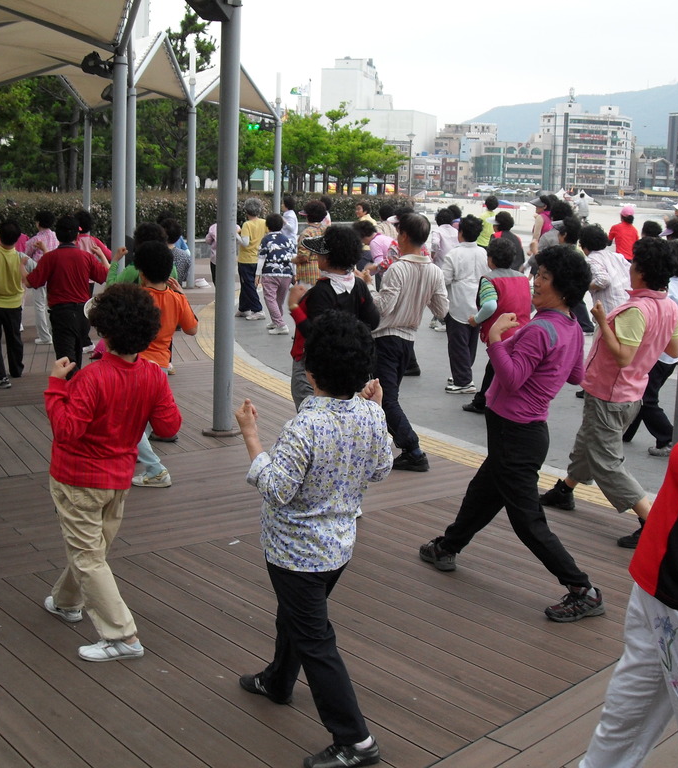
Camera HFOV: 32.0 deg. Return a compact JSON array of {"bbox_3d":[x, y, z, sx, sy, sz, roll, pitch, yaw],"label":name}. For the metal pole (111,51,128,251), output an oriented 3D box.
[{"bbox_3d":[-2.318,-1.886,12.557,0.150,3.180,0.150,1,9,0],"label":"metal pole"}]

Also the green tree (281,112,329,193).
[{"bbox_3d":[-1.277,-8.210,45.268,2.200,4.250,2.200,1,10,0],"label":"green tree"}]

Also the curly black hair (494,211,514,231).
[{"bbox_3d":[1.790,-1.779,12.879,0.220,0.220,0.210,6,11,25],"label":"curly black hair"}]

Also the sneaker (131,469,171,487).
[{"bbox_3d":[-1.141,0.575,7.240,0.240,0.115,0.095,2,10,7],"label":"sneaker"}]

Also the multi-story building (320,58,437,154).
[{"bbox_3d":[13.014,-89.749,400.000,34.000,40.000,36.000,3,10,14],"label":"multi-story building"}]

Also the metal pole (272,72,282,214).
[{"bbox_3d":[-1.340,-4.472,25.061,0.160,4.130,0.160,1,10,0],"label":"metal pole"}]

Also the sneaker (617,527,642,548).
[{"bbox_3d":[1.533,0.782,5.956,0.255,0.110,0.095,7,11,30],"label":"sneaker"}]

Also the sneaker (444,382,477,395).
[{"bbox_3d":[1.078,0.040,10.500,0.275,0.105,0.100,3,10,12],"label":"sneaker"}]

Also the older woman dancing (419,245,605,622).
[{"bbox_3d":[0.785,0.174,5.436,1.000,1.580,0.620,7,11,30],"label":"older woman dancing"}]

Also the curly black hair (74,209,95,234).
[{"bbox_3d":[-2.726,-1.732,12.648,0.215,0.260,0.230,-1,10,-11],"label":"curly black hair"}]

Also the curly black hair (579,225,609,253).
[{"bbox_3d":[2.050,-1.172,9.532,0.250,0.235,0.250,-8,14,-44],"label":"curly black hair"}]

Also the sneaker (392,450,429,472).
[{"bbox_3d":[0.465,0.504,7.750,0.275,0.120,0.105,4,10,14],"label":"sneaker"}]

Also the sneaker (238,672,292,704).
[{"bbox_3d":[-0.276,1.119,4.360,0.255,0.100,0.095,9,13,38],"label":"sneaker"}]

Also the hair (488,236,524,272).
[{"bbox_3d":[1.293,-1.028,9.355,0.215,0.240,0.235,-8,13,-42],"label":"hair"}]

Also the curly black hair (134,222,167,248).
[{"bbox_3d":[-1.466,-1.131,9.200,0.260,0.280,0.260,-2,10,-20],"label":"curly black hair"}]

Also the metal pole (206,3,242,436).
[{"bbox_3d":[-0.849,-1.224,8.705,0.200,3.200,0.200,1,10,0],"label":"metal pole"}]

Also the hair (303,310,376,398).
[{"bbox_3d":[0.002,-0.096,3.830,0.225,0.270,0.240,-3,11,-25],"label":"hair"}]

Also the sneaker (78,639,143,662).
[{"bbox_3d":[-0.902,1.053,4.673,0.255,0.098,0.095,1,10,-2],"label":"sneaker"}]

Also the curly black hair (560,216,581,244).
[{"bbox_3d":[2.445,-1.611,12.500,0.240,0.280,0.230,7,11,30],"label":"curly black hair"}]

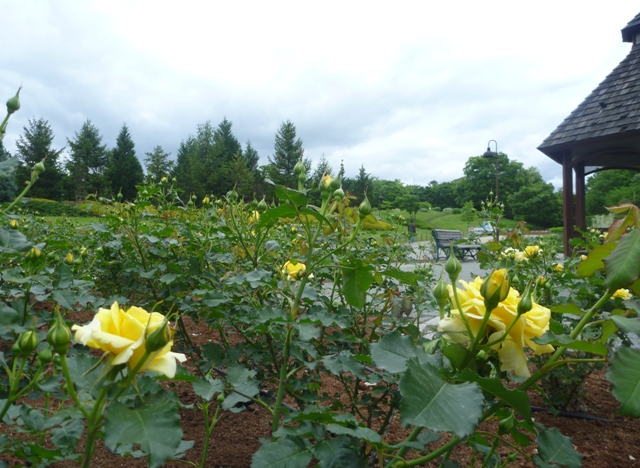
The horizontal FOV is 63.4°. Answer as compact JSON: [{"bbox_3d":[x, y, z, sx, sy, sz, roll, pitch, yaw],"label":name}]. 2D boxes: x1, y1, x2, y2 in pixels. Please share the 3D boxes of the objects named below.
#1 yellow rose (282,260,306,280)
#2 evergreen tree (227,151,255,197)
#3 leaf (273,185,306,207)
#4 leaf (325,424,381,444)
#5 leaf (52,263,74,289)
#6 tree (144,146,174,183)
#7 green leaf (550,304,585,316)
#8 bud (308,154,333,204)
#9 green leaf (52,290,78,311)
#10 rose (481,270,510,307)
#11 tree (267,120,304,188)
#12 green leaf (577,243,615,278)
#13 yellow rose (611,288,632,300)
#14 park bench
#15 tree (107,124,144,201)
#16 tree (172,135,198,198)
[{"bbox_3d":[-0.058,0.089,1.250,0.065,0.051,0.060,-1,0,0],"label":"yellow rose"},{"bbox_3d":[-7.726,-5.553,50.000,2.994,4.829,3.000,-1,0,0],"label":"evergreen tree"},{"bbox_3d":[-0.036,-0.046,0.630,0.039,0.028,0.035,-1,0,0],"label":"leaf"},{"bbox_3d":[0.036,0.221,0.570,0.062,0.022,0.040,0,-1,0],"label":"leaf"},{"bbox_3d":[-0.555,0.090,1.120,0.046,0.055,0.025,0,-1,0],"label":"leaf"},{"bbox_3d":[-17.982,-7.002,58.000,3.400,6.200,3.400,0,-1,0],"label":"tree"},{"bbox_3d":[0.301,0.092,0.620,0.052,0.016,0.033,0,-1,0],"label":"green leaf"},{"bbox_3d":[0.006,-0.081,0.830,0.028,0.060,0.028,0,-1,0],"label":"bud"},{"bbox_3d":[-0.542,0.141,1.100,0.050,0.042,0.030,0,-1,0],"label":"green leaf"},{"bbox_3d":[0.163,0.050,0.480,0.028,0.040,0.028,0,-1,0],"label":"rose"},{"bbox_3d":[-3.732,-8.059,56.000,4.100,8.500,4.100,0,-1,0],"label":"tree"},{"bbox_3d":[0.214,0.019,0.400,0.031,0.028,0.030,-1,0,0],"label":"green leaf"},{"bbox_3d":[1.167,0.236,2.000,0.080,0.050,0.080,0,-1,0],"label":"yellow rose"},{"bbox_3d":[3.586,0.308,13.500,0.620,0.800,1.600,-1,-1,38],"label":"park bench"},{"bbox_3d":[-18.785,-6.809,50.000,3.863,7.533,3.900,-1,0,0],"label":"tree"},{"bbox_3d":[-14.441,-7.193,56.000,3.100,7.200,3.100,0,-1,0],"label":"tree"}]

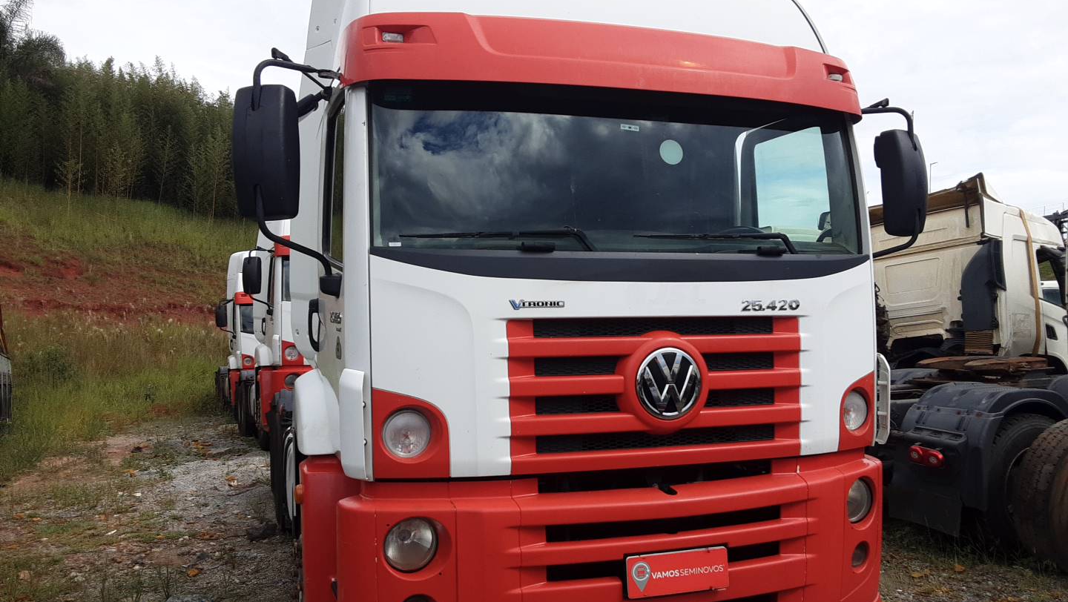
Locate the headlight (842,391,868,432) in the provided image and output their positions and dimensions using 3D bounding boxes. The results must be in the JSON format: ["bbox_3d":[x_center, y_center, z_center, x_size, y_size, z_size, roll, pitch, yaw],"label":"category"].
[{"bbox_3d":[1.401,0.479,3.768,0.176,0.176,0.078,0,0,-27],"label":"headlight"}]

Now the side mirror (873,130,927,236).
[{"bbox_3d":[1.768,-0.556,4.121,0.250,0.505,0.137,0,0,-20],"label":"side mirror"}]

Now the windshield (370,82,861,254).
[{"bbox_3d":[0.450,-0.534,3.482,2.176,0.696,0.274,0,0,-20],"label":"windshield"}]

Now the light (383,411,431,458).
[{"bbox_3d":[-0.456,0.479,3.110,0.176,0.176,0.078,0,0,-13],"label":"light"}]

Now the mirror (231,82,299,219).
[{"bbox_3d":[-0.977,-0.546,3.147,0.245,0.505,0.127,0,0,-20],"label":"mirror"}]

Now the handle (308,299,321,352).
[{"bbox_3d":[-1.044,0.117,4.100,0.064,0.255,0.083,0,0,-20],"label":"handle"}]

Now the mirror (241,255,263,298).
[{"bbox_3d":[-3.679,-0.327,11.270,0.245,0.505,0.127,0,0,-22],"label":"mirror"}]

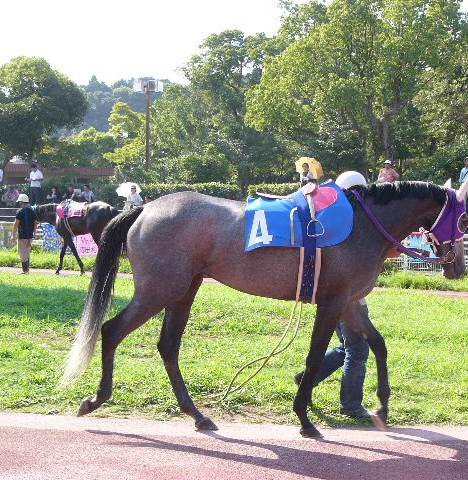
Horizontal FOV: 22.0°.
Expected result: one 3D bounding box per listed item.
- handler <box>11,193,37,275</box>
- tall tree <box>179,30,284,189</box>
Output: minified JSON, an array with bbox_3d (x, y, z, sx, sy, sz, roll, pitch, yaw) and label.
[{"bbox_3d":[-4.501,-0.128,25.700,0.420,1.720,0.520,2,2,41],"label":"handler"},{"bbox_3d":[-0.060,-4.853,48.000,4.600,7.100,4.400,1,1,0],"label":"tall tree"}]

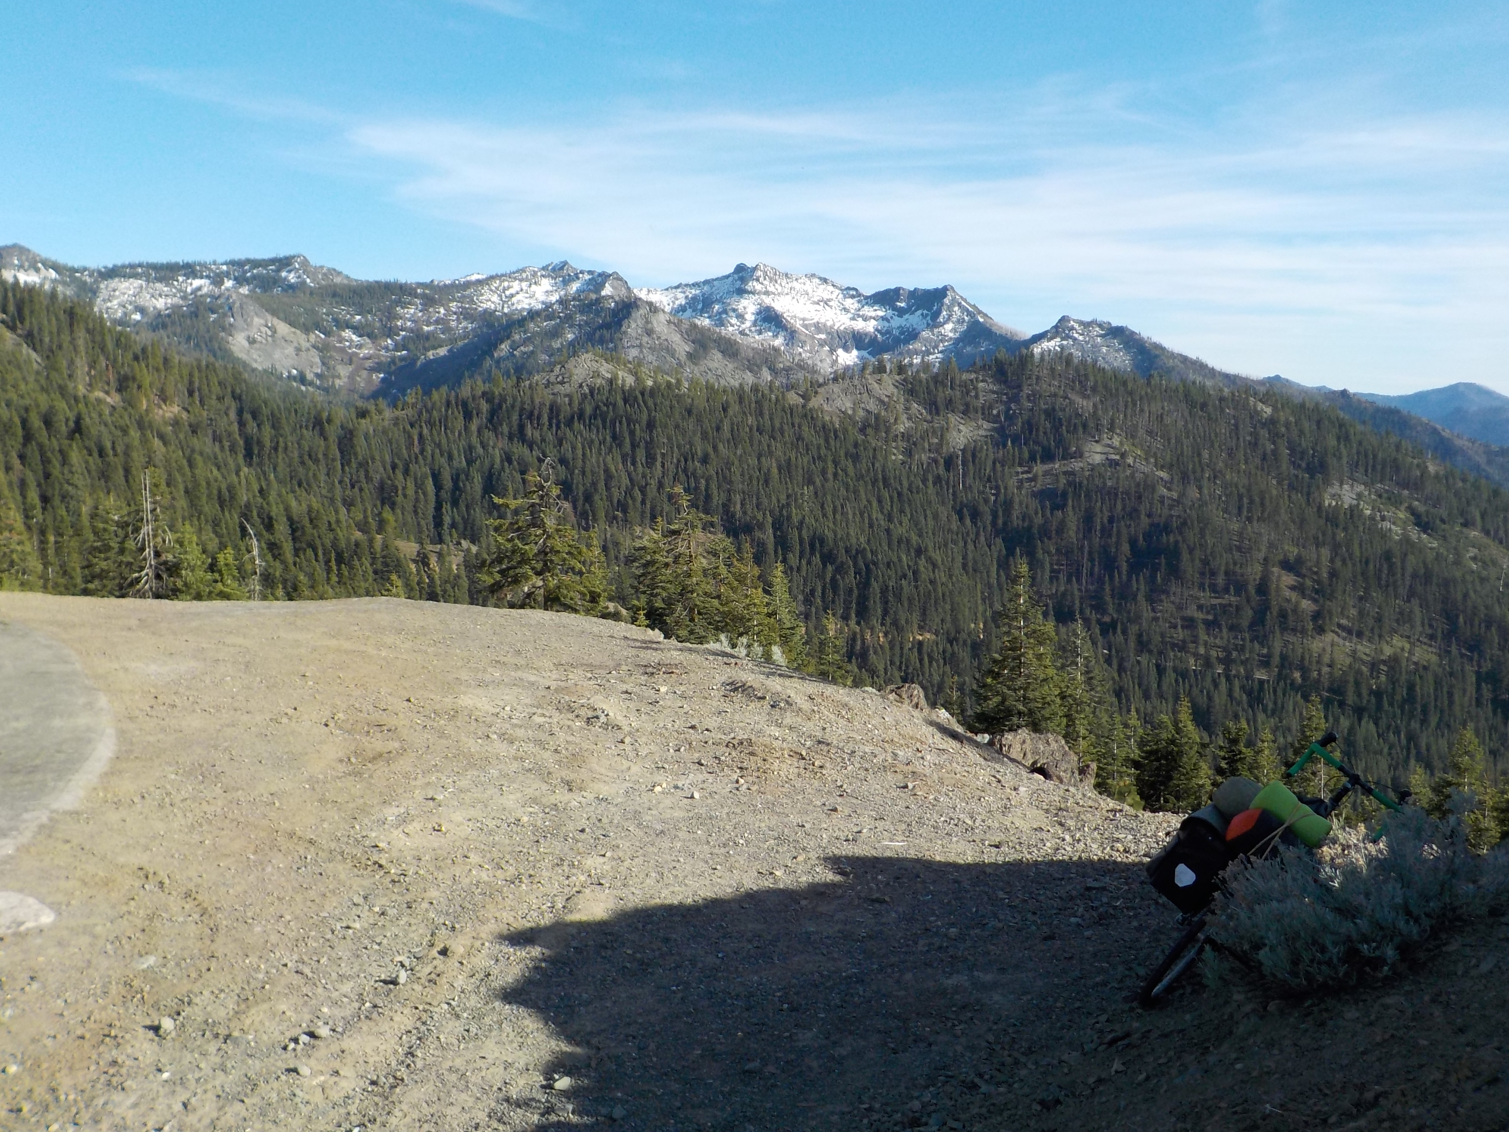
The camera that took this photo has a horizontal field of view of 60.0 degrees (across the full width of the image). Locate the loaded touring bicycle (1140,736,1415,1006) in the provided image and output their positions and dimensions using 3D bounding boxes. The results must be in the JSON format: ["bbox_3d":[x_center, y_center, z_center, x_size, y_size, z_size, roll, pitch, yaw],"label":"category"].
[{"bbox_3d":[2.081,1.253,5.297,0.540,1.080,1.760,40,21,29],"label":"loaded touring bicycle"}]

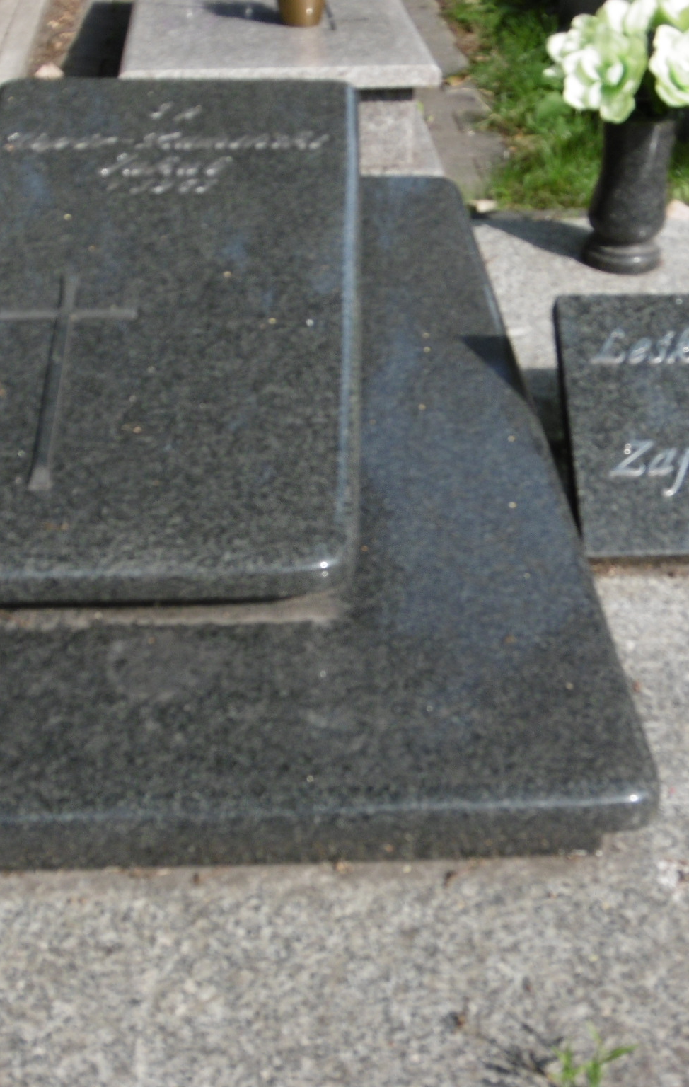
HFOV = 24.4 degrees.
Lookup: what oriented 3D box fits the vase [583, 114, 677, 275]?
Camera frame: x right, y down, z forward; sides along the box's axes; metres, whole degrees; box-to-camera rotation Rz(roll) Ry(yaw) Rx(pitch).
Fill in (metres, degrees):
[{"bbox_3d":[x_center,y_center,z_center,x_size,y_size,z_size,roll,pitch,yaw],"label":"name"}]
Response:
[{"bbox_3d":[0.533,-0.673,2.996,0.146,0.290,0.146,-1,34,-4],"label":"vase"}]

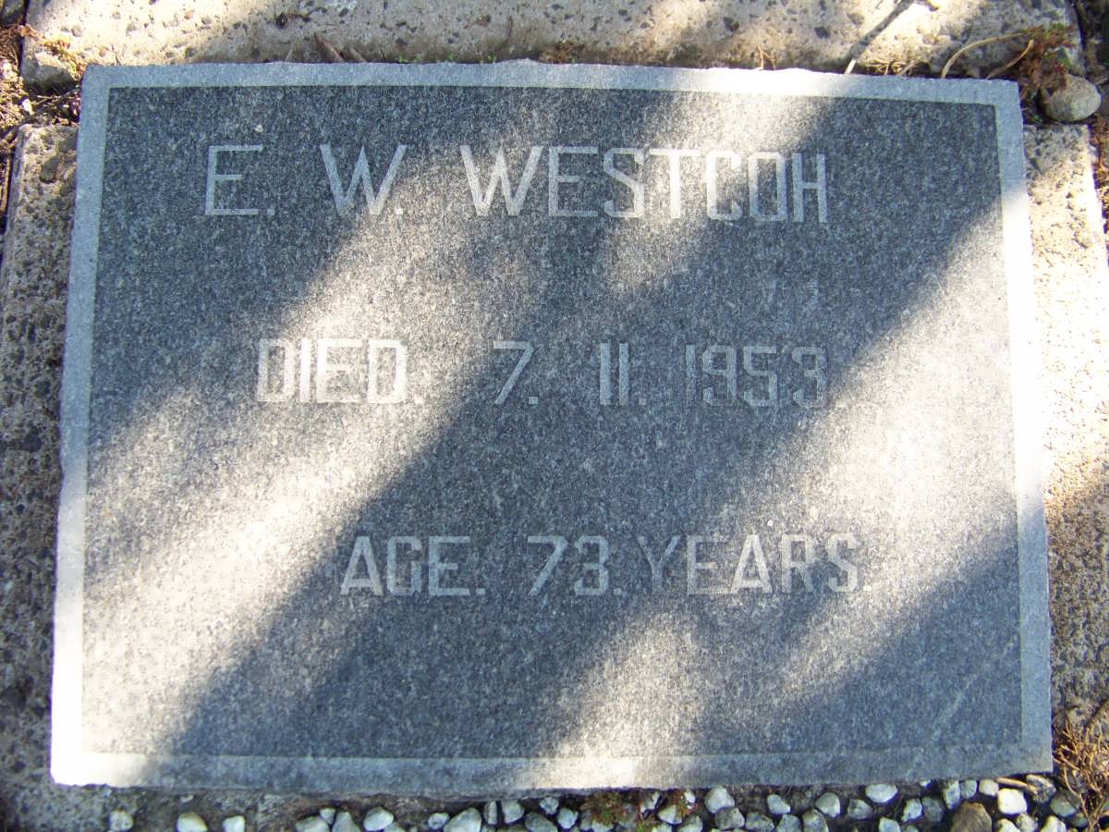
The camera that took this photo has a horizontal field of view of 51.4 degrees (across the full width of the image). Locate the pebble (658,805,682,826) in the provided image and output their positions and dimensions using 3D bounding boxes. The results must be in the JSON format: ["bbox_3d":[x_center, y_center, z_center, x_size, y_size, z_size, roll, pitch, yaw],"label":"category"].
[{"bbox_3d":[0.080,0.274,0.793,0.017,0.012,0.014,15,78,0],"label":"pebble"}]

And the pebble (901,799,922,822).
[{"bbox_3d":[0.249,0.274,0.802,0.012,0.012,0.018,38,79,5],"label":"pebble"}]

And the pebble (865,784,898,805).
[{"bbox_3d":[0.227,0.263,0.803,0.022,0.014,0.014,1,78,-3],"label":"pebble"}]

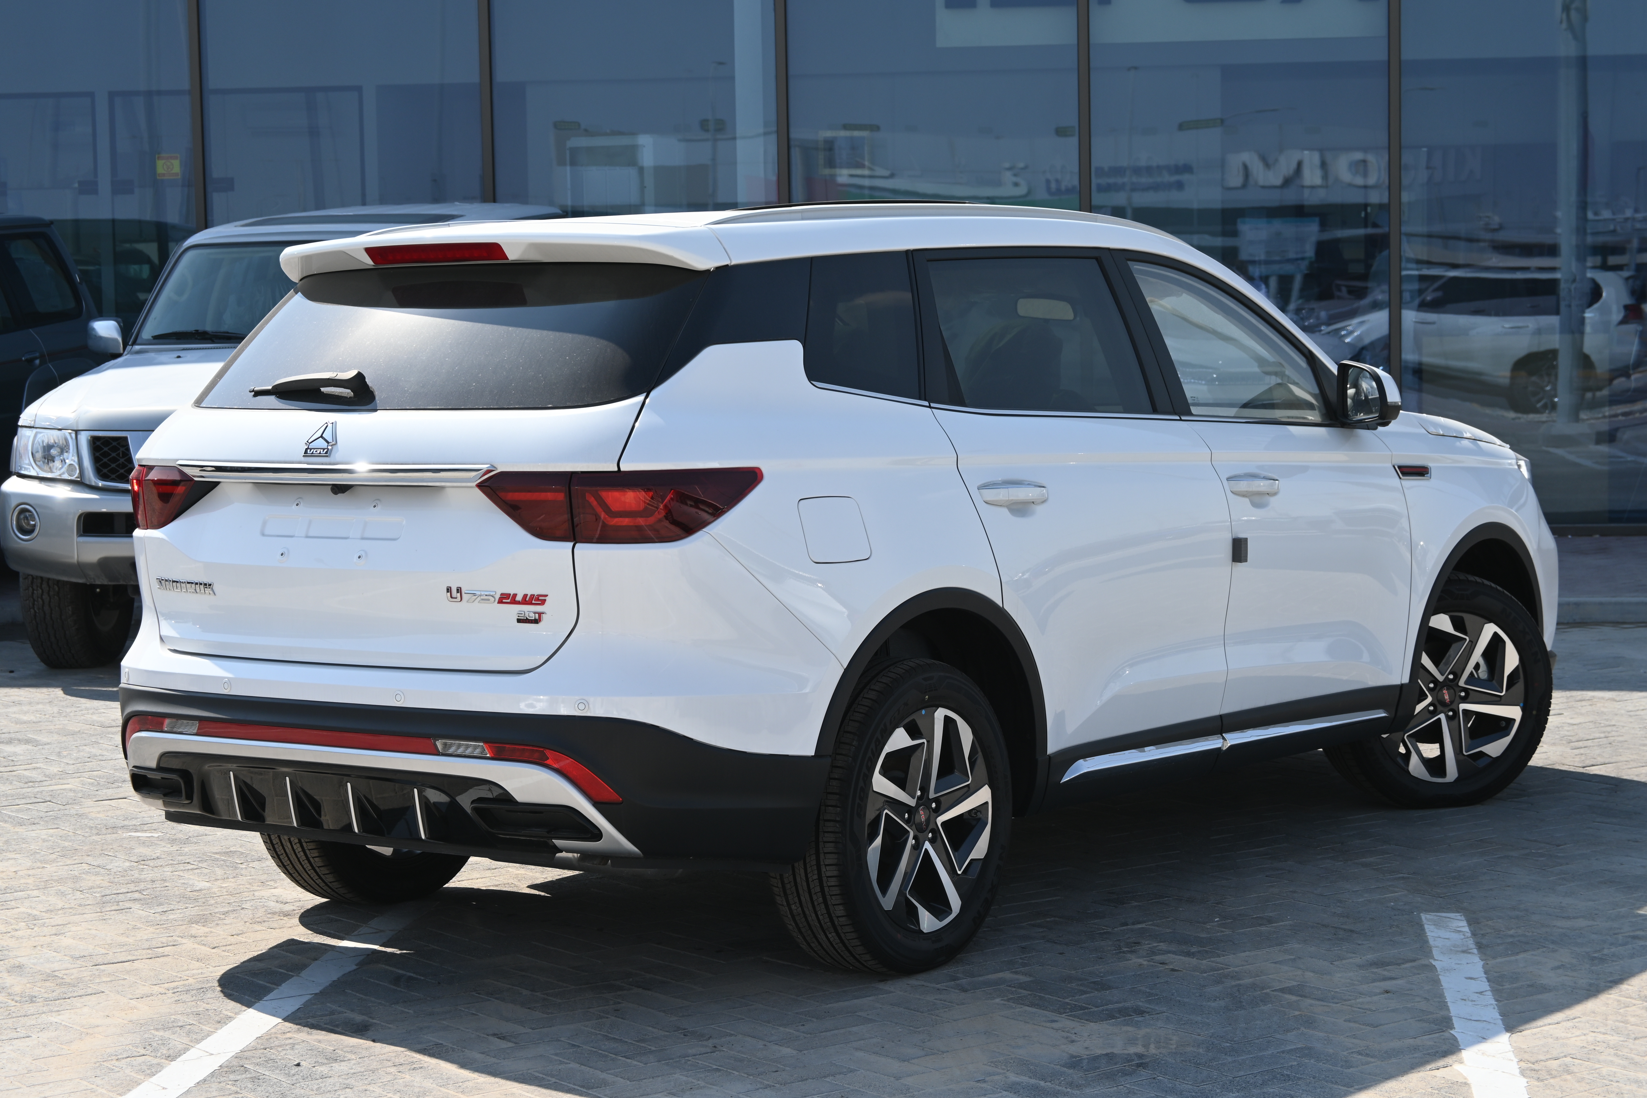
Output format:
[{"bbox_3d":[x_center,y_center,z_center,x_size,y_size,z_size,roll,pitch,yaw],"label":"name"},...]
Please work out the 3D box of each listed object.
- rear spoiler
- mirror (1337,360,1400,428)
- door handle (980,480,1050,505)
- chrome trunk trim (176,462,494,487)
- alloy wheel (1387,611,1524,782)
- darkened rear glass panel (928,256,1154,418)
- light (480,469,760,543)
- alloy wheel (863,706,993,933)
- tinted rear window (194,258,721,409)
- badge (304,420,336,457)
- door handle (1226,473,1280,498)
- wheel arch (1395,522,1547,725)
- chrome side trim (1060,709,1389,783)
[{"bbox_3d":[-0.791,-0.671,7.202,1.270,0.130,0.320,2,5,37],"label":"rear spoiler"},{"bbox_3d":[1.465,-0.410,8.546,0.205,0.180,0.155,2,5,37],"label":"mirror"},{"bbox_3d":[0.437,-0.131,7.322,0.055,0.052,0.240,2,5,37],"label":"door handle"},{"bbox_3d":[-1.070,-0.158,6.850,0.970,0.050,0.060,2,5,37],"label":"chrome trunk trim"},{"bbox_3d":[1.782,0.421,9.345,0.496,0.496,0.190,-2,6,-19],"label":"alloy wheel"},{"bbox_3d":[0.501,-0.506,7.607,0.045,0.420,0.830,-27,-12,35],"label":"darkened rear glass panel"},{"bbox_3d":[-0.420,-0.092,6.522,0.455,0.148,0.375,2,5,36],"label":"light"},{"bbox_3d":[0.158,0.591,7.070,0.190,0.496,0.496,2,5,36],"label":"alloy wheel"},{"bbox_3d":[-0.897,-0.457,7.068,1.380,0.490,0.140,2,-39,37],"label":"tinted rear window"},{"bbox_3d":[-1.053,-0.231,6.714,0.080,0.083,0.014,2,-19,36],"label":"badge"},{"bbox_3d":[1.093,-0.158,8.154,0.052,0.062,0.240,2,5,36],"label":"door handle"},{"bbox_3d":[1.853,0.197,9.271,0.100,0.550,1.040,2,5,36],"label":"wheel arch"},{"bbox_3d":[1.038,0.482,8.114,0.050,0.062,1.740,2,5,36],"label":"chrome side trim"}]

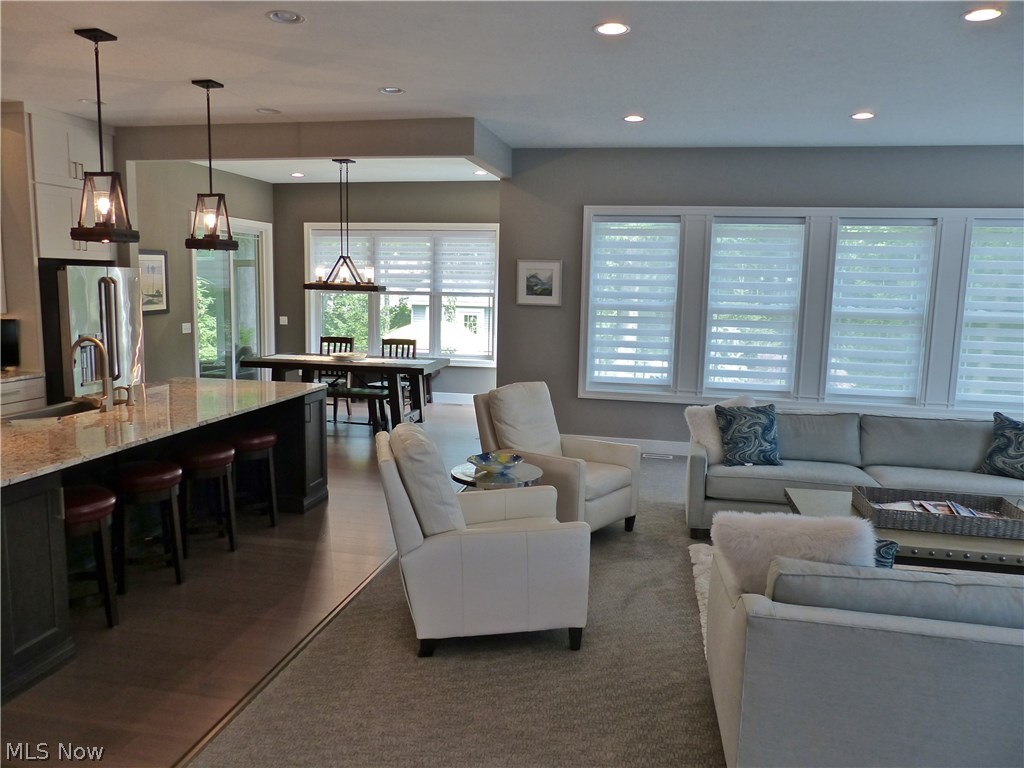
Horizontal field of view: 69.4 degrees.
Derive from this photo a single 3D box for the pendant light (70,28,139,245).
[{"bbox_3d":[-2.326,-1.386,4.194,0.250,1.145,0.250,3,8,11],"label":"pendant light"}]

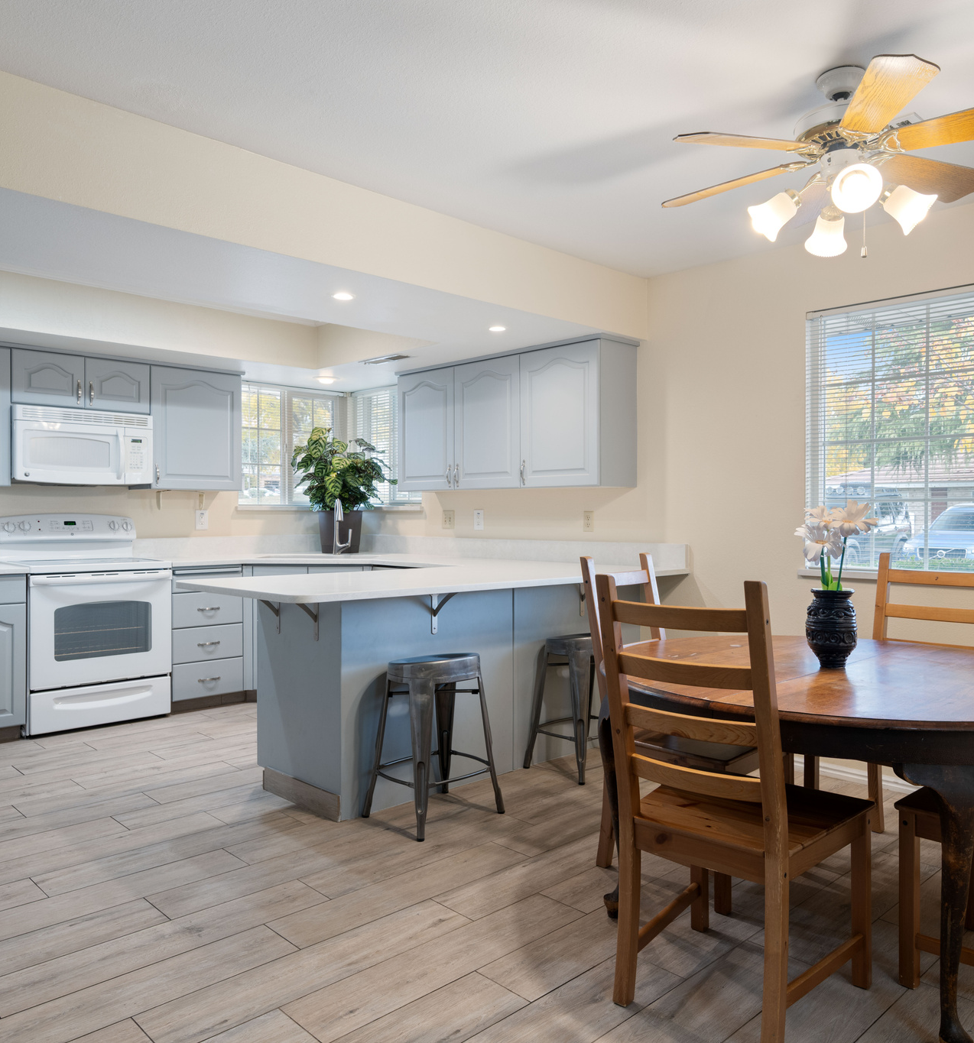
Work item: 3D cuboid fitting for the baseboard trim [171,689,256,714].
[{"bbox_3d":[-1.710,1.106,5.171,0.560,0.090,0.030,0,1,-43],"label":"baseboard trim"}]

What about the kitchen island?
[{"bbox_3d":[-0.120,0.708,3.873,2.300,0.916,0.998,0,0,-44],"label":"kitchen island"}]

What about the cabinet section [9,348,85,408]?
[{"bbox_3d":[-2.609,-0.806,4.833,0.383,0.296,0.325,0,-1,-43],"label":"cabinet section"}]

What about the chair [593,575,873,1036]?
[{"bbox_3d":[0.612,0.660,2.059,0.495,1.050,0.555,1,1,42],"label":"chair"}]

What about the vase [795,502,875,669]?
[{"bbox_3d":[1.050,0.184,2.497,0.220,0.493,0.200,0,0,23],"label":"vase"}]

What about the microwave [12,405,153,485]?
[{"bbox_3d":[-2.443,-0.431,4.936,0.762,0.425,0.390,0,1,-43],"label":"microwave"}]

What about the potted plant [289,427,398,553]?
[{"bbox_3d":[-1.052,-0.215,6.141,0.730,0.910,0.680,0,0,0],"label":"potted plant"}]

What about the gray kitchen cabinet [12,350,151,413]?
[{"bbox_3d":[-2.472,-0.812,4.968,0.769,0.306,0.325,0,0,-44],"label":"gray kitchen cabinet"}]

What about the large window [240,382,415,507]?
[{"bbox_3d":[-1.114,-0.553,5.885,0.940,0.890,0.940,0,1,-43],"label":"large window"}]

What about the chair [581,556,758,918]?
[{"bbox_3d":[0.677,0.654,2.833,0.555,1.050,0.495,1,1,42],"label":"chair"}]

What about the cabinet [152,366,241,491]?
[{"bbox_3d":[-1.976,-0.582,5.445,0.607,0.768,0.325,0,0,-44],"label":"cabinet"}]

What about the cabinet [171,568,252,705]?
[{"bbox_3d":[-1.910,0.676,5.314,0.495,0.806,0.616,0,0,-44],"label":"cabinet"}]

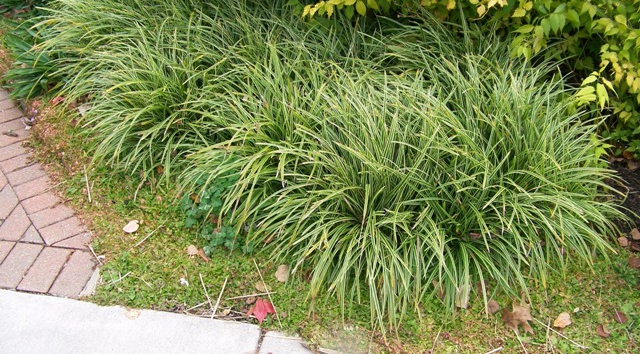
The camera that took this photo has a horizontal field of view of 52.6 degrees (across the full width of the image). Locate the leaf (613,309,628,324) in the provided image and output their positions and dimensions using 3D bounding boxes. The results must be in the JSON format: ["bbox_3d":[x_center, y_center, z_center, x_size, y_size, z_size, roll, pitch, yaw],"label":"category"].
[{"bbox_3d":[0.931,0.435,2.006,0.042,0.015,0.048,24,42,26],"label":"leaf"}]

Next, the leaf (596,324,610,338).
[{"bbox_3d":[0.882,0.483,2.020,0.030,0.020,0.046,-12,40,-18],"label":"leaf"}]

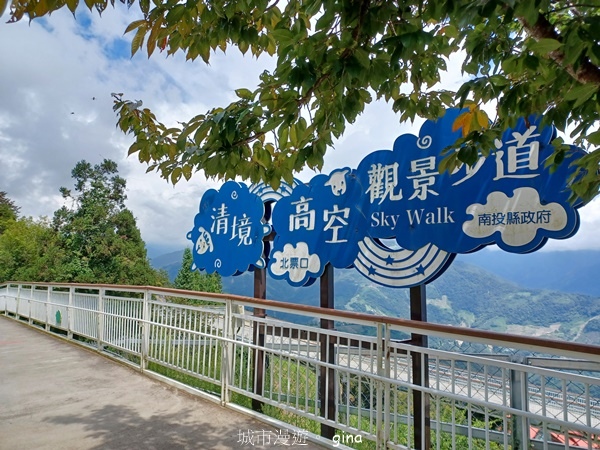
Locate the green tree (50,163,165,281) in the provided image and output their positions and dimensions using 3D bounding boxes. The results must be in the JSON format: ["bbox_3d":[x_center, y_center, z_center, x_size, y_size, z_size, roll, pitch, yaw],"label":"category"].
[{"bbox_3d":[-8.618,0.247,19.500,5.100,6.500,4.800,0,-6,0],"label":"green tree"}]

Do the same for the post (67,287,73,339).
[{"bbox_3d":[-4.841,1.841,9.118,0.100,1.100,0.090,5,-7,-41],"label":"post"}]

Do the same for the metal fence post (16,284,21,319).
[{"bbox_3d":[-8.934,2.440,13.741,0.100,1.100,0.090,5,-7,-41],"label":"metal fence post"}]

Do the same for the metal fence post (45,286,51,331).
[{"bbox_3d":[-6.204,2.034,10.663,0.100,1.100,0.090,5,-7,-41],"label":"metal fence post"}]

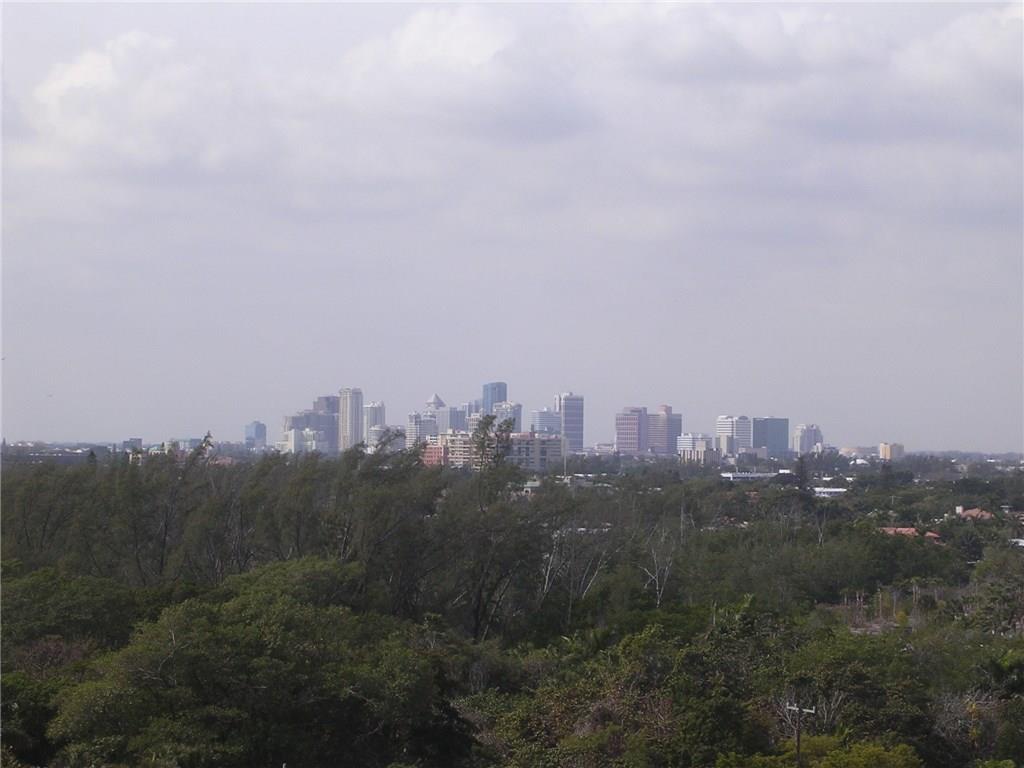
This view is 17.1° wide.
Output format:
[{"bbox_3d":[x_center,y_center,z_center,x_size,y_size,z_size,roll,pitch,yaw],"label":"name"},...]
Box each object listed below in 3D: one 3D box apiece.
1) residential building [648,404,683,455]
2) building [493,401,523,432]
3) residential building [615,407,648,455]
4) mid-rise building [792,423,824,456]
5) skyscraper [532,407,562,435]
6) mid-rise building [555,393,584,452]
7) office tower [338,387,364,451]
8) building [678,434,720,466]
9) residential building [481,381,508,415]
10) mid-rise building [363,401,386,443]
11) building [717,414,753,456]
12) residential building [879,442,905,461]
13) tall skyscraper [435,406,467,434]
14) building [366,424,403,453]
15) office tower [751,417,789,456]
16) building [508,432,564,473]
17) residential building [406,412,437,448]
[{"bbox_3d":[251.680,82.980,5593.740,44.300,95.380,34.440,0,-1,45],"label":"residential building"},{"bbox_3d":[-6.750,78.340,5499.450,41.150,96.870,22.640,0,-1,40],"label":"building"},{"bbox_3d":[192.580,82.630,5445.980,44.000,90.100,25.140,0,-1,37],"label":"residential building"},{"bbox_3d":[467.100,100.100,5350.000,24.000,71.300,42.000,0,-1,45],"label":"mid-rise building"},{"bbox_3d":[55.840,84.270,5499.080,45.590,86.120,21.130,1,-1,-39],"label":"skyscraper"},{"bbox_3d":[88.700,72.700,5250.000,25.000,116.000,38.000,0,-1,45],"label":"mid-rise building"},{"bbox_3d":[-253.200,67.600,5350.000,28.000,123.300,27.000,0,-1,45],"label":"office tower"},{"bbox_3d":[245.190,89.500,4492.440,23.720,45.650,48.950,1,-1,-45],"label":"building"},{"bbox_3d":[-26.400,64.900,5450.000,25.000,136.300,32.000,0,-1,45],"label":"residential building"},{"bbox_3d":[-220.300,80.200,5430.000,22.000,101.400,35.000,0,-1,45],"label":"mid-rise building"},{"bbox_3d":[330.300,87.400,5050.000,37.000,84.200,38.000,0,-1,45],"label":"building"},{"bbox_3d":[613.600,117.300,5500.000,29.000,44.800,30.000,0,-1,45],"label":"residential building"},{"bbox_3d":[-106.580,88.230,5998.410,39.140,91.860,35.670,1,-1,-41],"label":"tall skyscraper"},{"bbox_3d":[-187.310,90.300,5095.760,37.100,56.300,39.220,0,-1,43],"label":"building"},{"bbox_3d":[387.480,87.070,5084.510,41.490,72.730,34.280,1,-1,-36],"label":"office tower"},{"bbox_3d":[21.700,63.100,2900.000,20.000,42.600,50.000,0,-1,45],"label":"building"},{"bbox_3d":[-136.200,85.100,5150.000,26.000,83.800,38.000,0,-1,45],"label":"residential building"}]

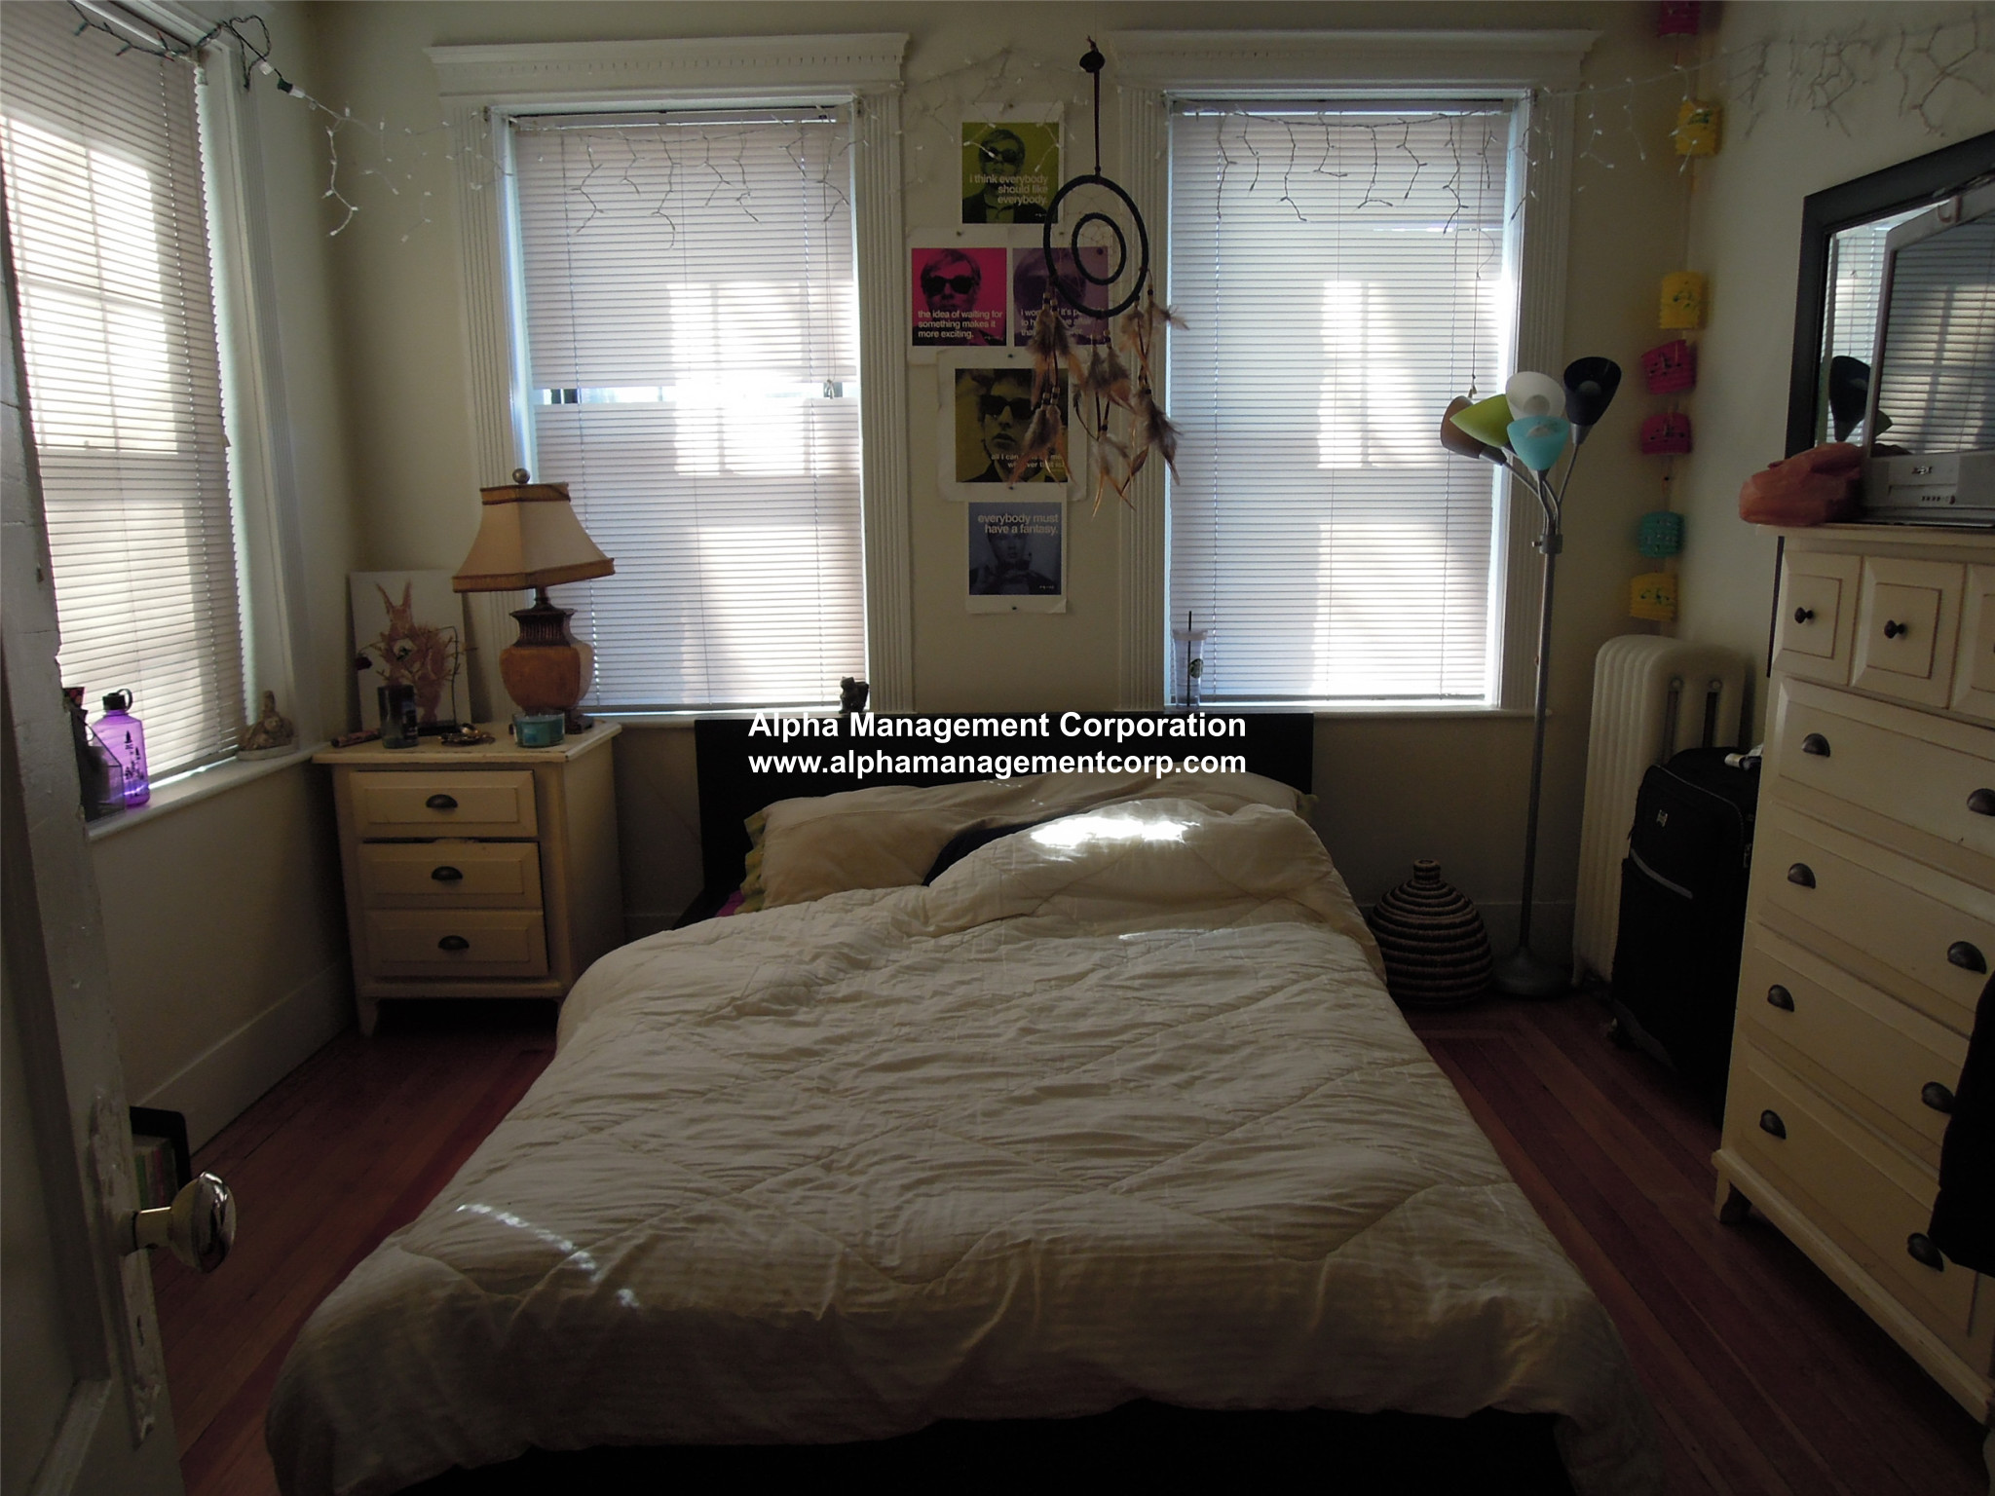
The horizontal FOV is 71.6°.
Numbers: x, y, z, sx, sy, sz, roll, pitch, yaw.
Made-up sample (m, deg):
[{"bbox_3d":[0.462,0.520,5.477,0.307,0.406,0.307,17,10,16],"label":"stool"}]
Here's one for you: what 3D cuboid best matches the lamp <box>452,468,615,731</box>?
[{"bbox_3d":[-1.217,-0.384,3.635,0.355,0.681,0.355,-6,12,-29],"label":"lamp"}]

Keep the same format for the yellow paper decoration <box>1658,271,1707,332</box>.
[{"bbox_3d":[1.824,-1.191,3.683,0.119,0.151,0.106,-1,9,0],"label":"yellow paper decoration"}]

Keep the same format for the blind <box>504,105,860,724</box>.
[{"bbox_3d":[-0.812,-0.884,3.736,0.891,1.580,0.040,-1,10,0],"label":"blind"}]

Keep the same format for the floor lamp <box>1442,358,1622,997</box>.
[{"bbox_3d":[1.410,-0.170,3.739,0.465,1.707,0.424,-1,9,0],"label":"floor lamp"}]

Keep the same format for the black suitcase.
[{"bbox_3d":[1.713,0.409,3.190,0.313,0.742,0.505,-1,9,0],"label":"black suitcase"}]

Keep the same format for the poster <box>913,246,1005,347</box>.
[{"bbox_3d":[-0.099,-1.182,3.622,0.247,0.247,0.008,-1,10,0],"label":"poster"}]

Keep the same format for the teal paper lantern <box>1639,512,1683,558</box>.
[{"bbox_3d":[1.755,-0.563,3.655,0.118,0.120,0.110,4,11,25],"label":"teal paper lantern"}]

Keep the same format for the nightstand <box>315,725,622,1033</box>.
[{"bbox_3d":[-1.389,0.348,3.748,0.646,0.749,0.465,-1,9,0],"label":"nightstand"}]

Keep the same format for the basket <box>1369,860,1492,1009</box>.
[{"bbox_3d":[1.141,0.482,3.689,0.370,0.369,0.370,-1,10,0],"label":"basket"}]

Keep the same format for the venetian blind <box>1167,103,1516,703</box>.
[{"bbox_3d":[0.945,-0.948,3.881,0.924,1.636,0.045,-1,9,0],"label":"venetian blind"}]

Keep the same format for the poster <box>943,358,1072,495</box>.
[{"bbox_3d":[0.036,-0.889,3.830,0.384,0.399,0.012,-1,9,0],"label":"poster"}]

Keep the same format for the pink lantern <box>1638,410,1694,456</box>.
[{"bbox_3d":[1.744,-0.821,3.607,0.128,0.110,0.110,4,11,25],"label":"pink lantern"}]

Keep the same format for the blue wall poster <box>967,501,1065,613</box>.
[{"bbox_3d":[0.055,-0.544,3.887,0.279,0.331,0.012,-1,9,0],"label":"blue wall poster"}]

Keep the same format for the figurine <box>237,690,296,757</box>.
[{"bbox_3d":[-1.698,-0.059,3.216,0.075,0.145,0.115,6,12,30],"label":"figurine"}]

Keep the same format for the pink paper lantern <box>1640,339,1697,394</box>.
[{"bbox_3d":[1.738,-0.982,3.578,0.128,0.118,0.110,-6,11,26],"label":"pink paper lantern"}]

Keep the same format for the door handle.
[{"bbox_3d":[-0.461,0.271,0.785,0.056,0.057,0.057,-3,10,-13],"label":"door handle"}]

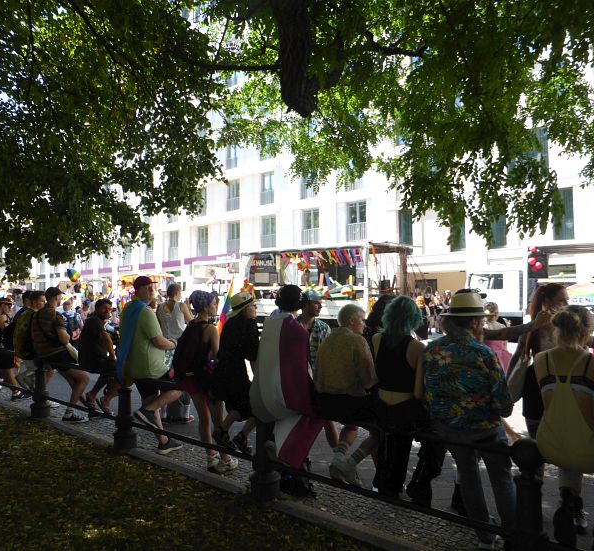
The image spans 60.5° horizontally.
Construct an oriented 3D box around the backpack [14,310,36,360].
[{"bbox_3d":[-3.360,0.743,6.300,0.320,0.550,0.250,-3,-4,45],"label":"backpack"}]

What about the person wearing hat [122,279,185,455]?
[{"bbox_3d":[-1.362,0.849,4.800,0.520,1.640,0.620,-3,-4,45],"label":"person wearing hat"}]

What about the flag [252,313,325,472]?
[{"bbox_3d":[-0.079,0.854,3.812,0.480,1.160,0.320,-2,-4,34],"label":"flag"}]

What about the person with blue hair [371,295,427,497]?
[{"bbox_3d":[0.682,0.856,3.425,0.430,1.440,0.500,-2,-4,34],"label":"person with blue hair"}]

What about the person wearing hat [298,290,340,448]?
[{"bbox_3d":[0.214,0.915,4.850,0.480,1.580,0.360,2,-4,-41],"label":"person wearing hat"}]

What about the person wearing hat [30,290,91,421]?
[{"bbox_3d":[-3.127,1.031,6.737,0.760,1.700,0.480,3,-4,-43],"label":"person wearing hat"}]

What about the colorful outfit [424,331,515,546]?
[{"bbox_3d":[1.040,1.019,3.082,0.520,1.360,0.470,-2,-4,36],"label":"colorful outfit"}]

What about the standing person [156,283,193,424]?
[{"bbox_3d":[-1.571,1.015,6.651,0.460,1.760,0.400,-1,-3,15],"label":"standing person"}]

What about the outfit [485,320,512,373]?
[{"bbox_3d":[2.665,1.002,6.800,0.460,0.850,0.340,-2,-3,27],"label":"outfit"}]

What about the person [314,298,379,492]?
[{"bbox_3d":[0.359,0.844,3.550,0.460,1.400,0.620,-2,-4,33],"label":"person"}]

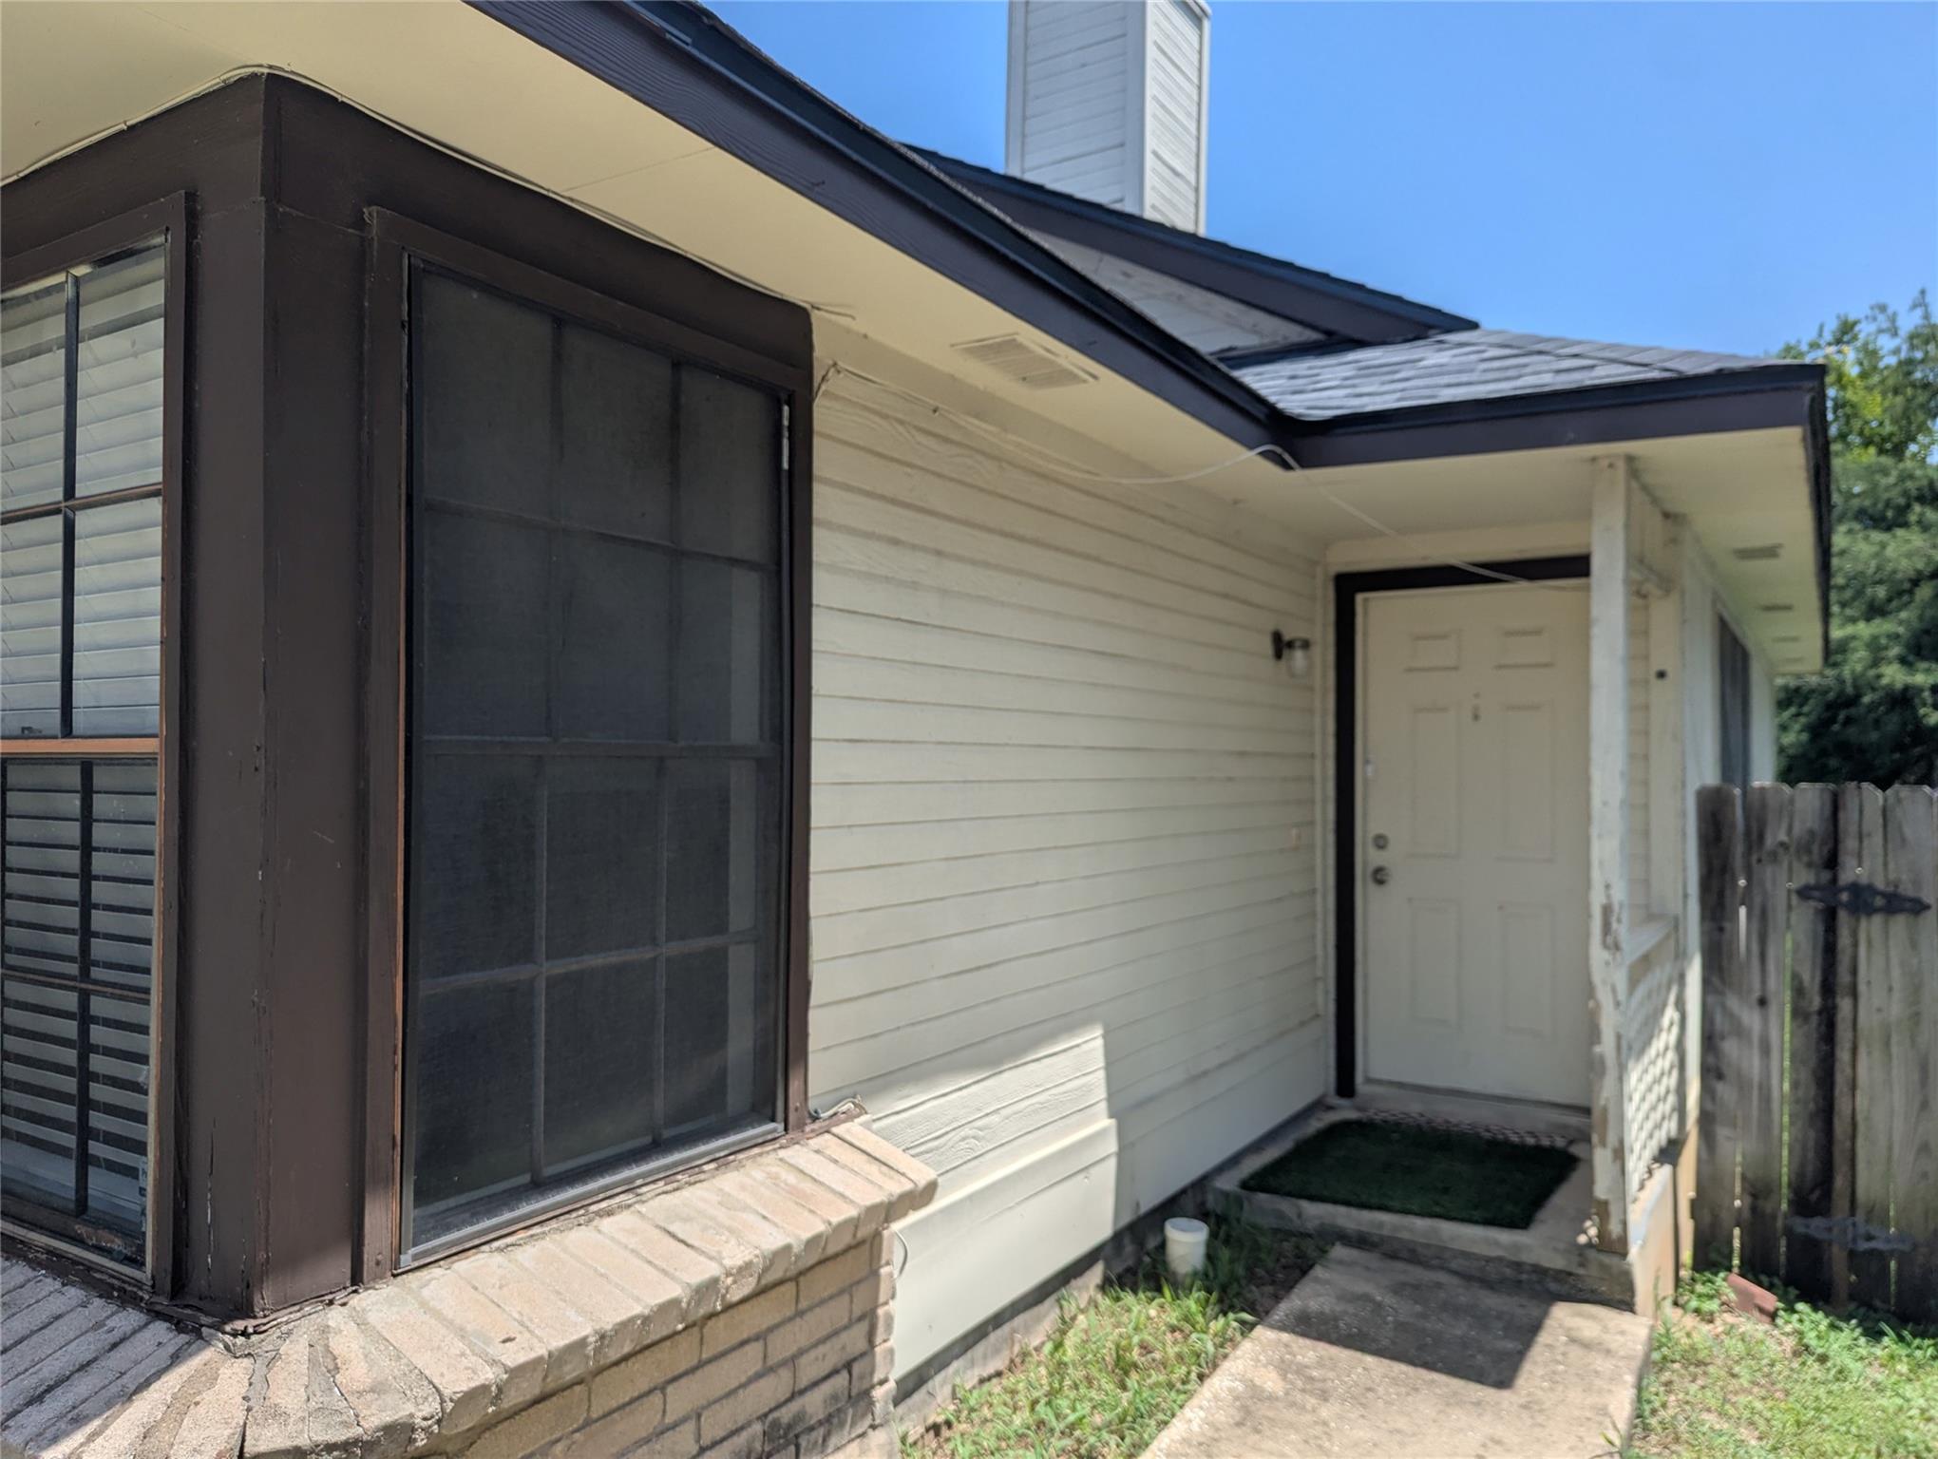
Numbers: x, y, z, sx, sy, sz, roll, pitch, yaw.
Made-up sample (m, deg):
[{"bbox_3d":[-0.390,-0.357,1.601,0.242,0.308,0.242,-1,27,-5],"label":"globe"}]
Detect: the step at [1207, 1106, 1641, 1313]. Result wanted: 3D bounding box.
[{"bbox_3d":[1.695,1.613,4.705,1.270,0.150,1.270,-1,-2,33],"label":"step"}]

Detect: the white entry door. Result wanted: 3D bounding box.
[{"bbox_3d":[2.062,0.446,5.419,0.914,2.035,0.050,-1,-2,33],"label":"white entry door"}]

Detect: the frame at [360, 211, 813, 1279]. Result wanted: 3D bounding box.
[{"bbox_3d":[-0.625,0.021,2.372,0.080,1.540,1.000,-1,-2,33],"label":"frame"}]

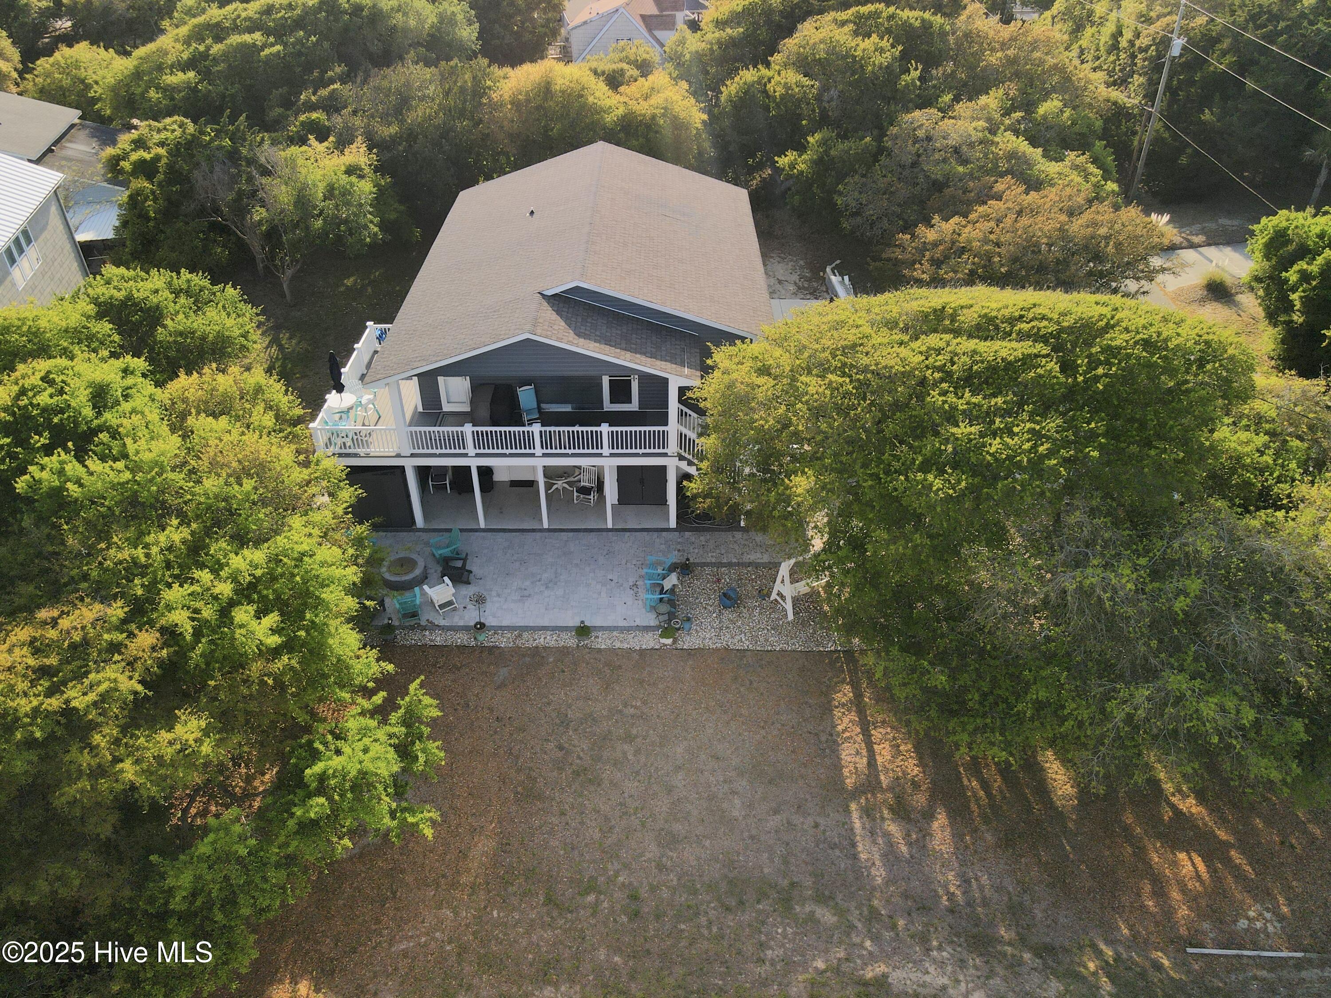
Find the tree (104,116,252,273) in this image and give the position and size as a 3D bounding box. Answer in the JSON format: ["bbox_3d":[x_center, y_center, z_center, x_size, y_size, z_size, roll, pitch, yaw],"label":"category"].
[{"bbox_3d":[-20.933,-13.054,39.681,6.400,6.110,6.110,0,39,0],"label":"tree"}]

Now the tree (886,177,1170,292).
[{"bbox_3d":[14.286,-9.798,36.409,10.970,5.080,8.460,0,39,0],"label":"tree"}]

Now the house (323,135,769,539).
[{"bbox_3d":[-3.276,-5.840,29.996,12.480,6.960,13.480,0,39,0],"label":"house"}]

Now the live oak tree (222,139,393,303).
[{"bbox_3d":[-13.930,-10.851,36.704,6.500,6.390,6.300,0,39,0],"label":"live oak tree"}]

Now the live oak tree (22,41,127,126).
[{"bbox_3d":[-34.339,-23.610,53.591,6.100,5.170,6.110,0,39,0],"label":"live oak tree"}]

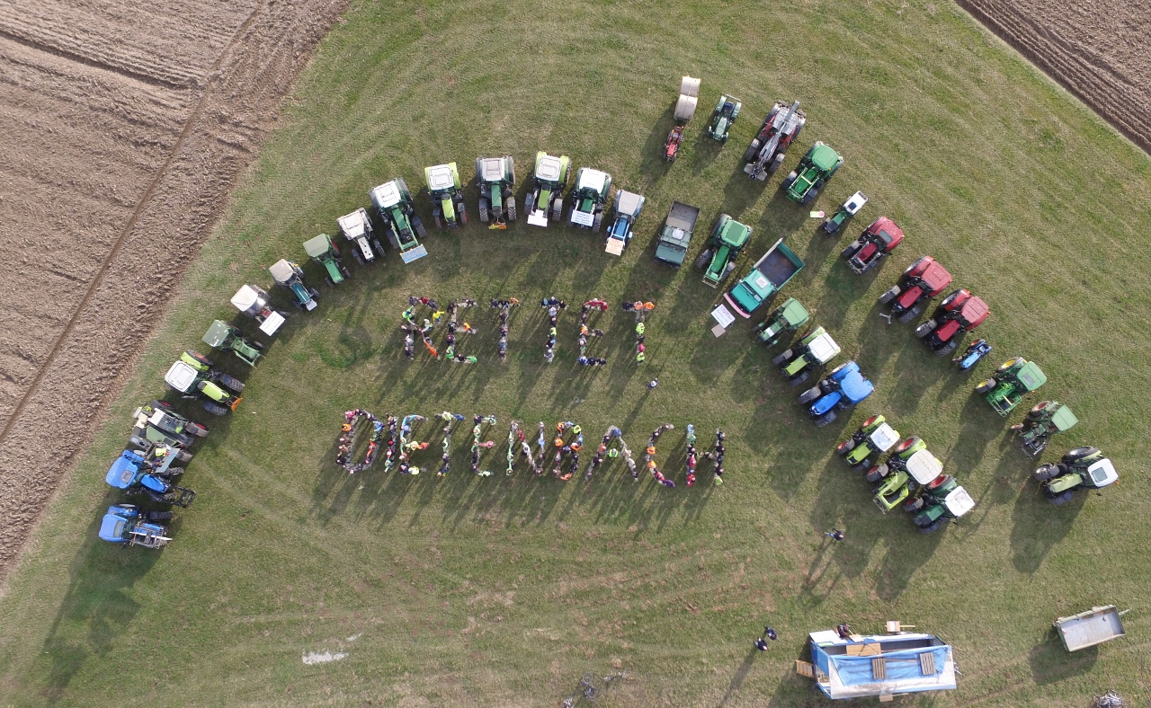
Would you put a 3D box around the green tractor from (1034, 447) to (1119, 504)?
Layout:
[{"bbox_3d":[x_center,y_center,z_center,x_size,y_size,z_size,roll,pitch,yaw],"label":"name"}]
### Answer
[{"bbox_3d":[31.464,7.698,41.609,4.750,3.000,2.600,-22,80,-5],"label":"green tractor"}]

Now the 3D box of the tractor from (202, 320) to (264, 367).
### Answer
[{"bbox_3d":[-22.247,-0.695,43.556,4.050,2.500,1.800,30,81,4],"label":"tractor"}]

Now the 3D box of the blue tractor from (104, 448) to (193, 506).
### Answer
[{"bbox_3d":[-26.078,7.541,40.511,5.350,3.000,2.450,27,80,4],"label":"blue tractor"}]

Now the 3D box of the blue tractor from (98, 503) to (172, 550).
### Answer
[{"bbox_3d":[-26.951,10.541,40.543,4.150,2.750,2.250,9,80,1],"label":"blue tractor"}]

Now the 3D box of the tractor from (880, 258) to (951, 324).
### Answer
[{"bbox_3d":[22.421,-4.187,43.721,5.200,3.000,2.600,-44,83,-8],"label":"tractor"}]

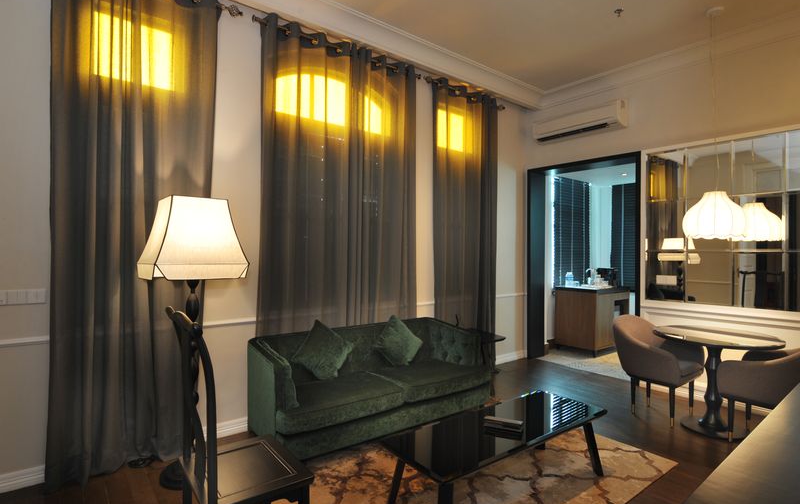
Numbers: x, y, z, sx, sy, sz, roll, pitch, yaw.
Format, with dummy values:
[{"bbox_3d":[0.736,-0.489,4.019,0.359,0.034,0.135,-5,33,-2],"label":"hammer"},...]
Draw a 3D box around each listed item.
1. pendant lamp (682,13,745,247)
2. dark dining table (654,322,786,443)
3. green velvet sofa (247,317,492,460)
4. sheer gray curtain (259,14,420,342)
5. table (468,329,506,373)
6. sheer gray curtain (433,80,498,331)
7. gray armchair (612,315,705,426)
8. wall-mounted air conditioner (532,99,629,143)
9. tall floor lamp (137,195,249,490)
[{"bbox_3d":[2.562,-1.041,3.637,0.429,1.891,0.429,0,0,-41],"label":"pendant lamp"},{"bbox_3d":[2.531,1.039,3.566,0.853,0.748,0.853,0,0,0],"label":"dark dining table"},{"bbox_3d":[-0.179,1.043,3.759,2.077,0.727,0.734,0,0,-41],"label":"green velvet sofa"},{"bbox_3d":[-0.467,-0.238,4.005,1.697,3.289,0.173,0,0,-41],"label":"sheer gray curtain"},{"bbox_3d":[0.779,1.154,4.673,0.471,0.519,0.540,0,0,-41],"label":"table"},{"bbox_3d":[0.778,-0.228,5.074,1.115,3.289,0.173,0,0,-41],"label":"sheer gray curtain"},{"bbox_3d":[2.200,0.995,3.881,0.582,0.838,0.602,0,0,-41],"label":"gray armchair"},{"bbox_3d":[2.116,-1.537,5.287,0.249,0.281,1.060,0,0,-41],"label":"wall-mounted air conditioner"},{"bbox_3d":[-1.304,0.535,2.786,0.518,1.724,0.518,0,0,-41],"label":"tall floor lamp"}]

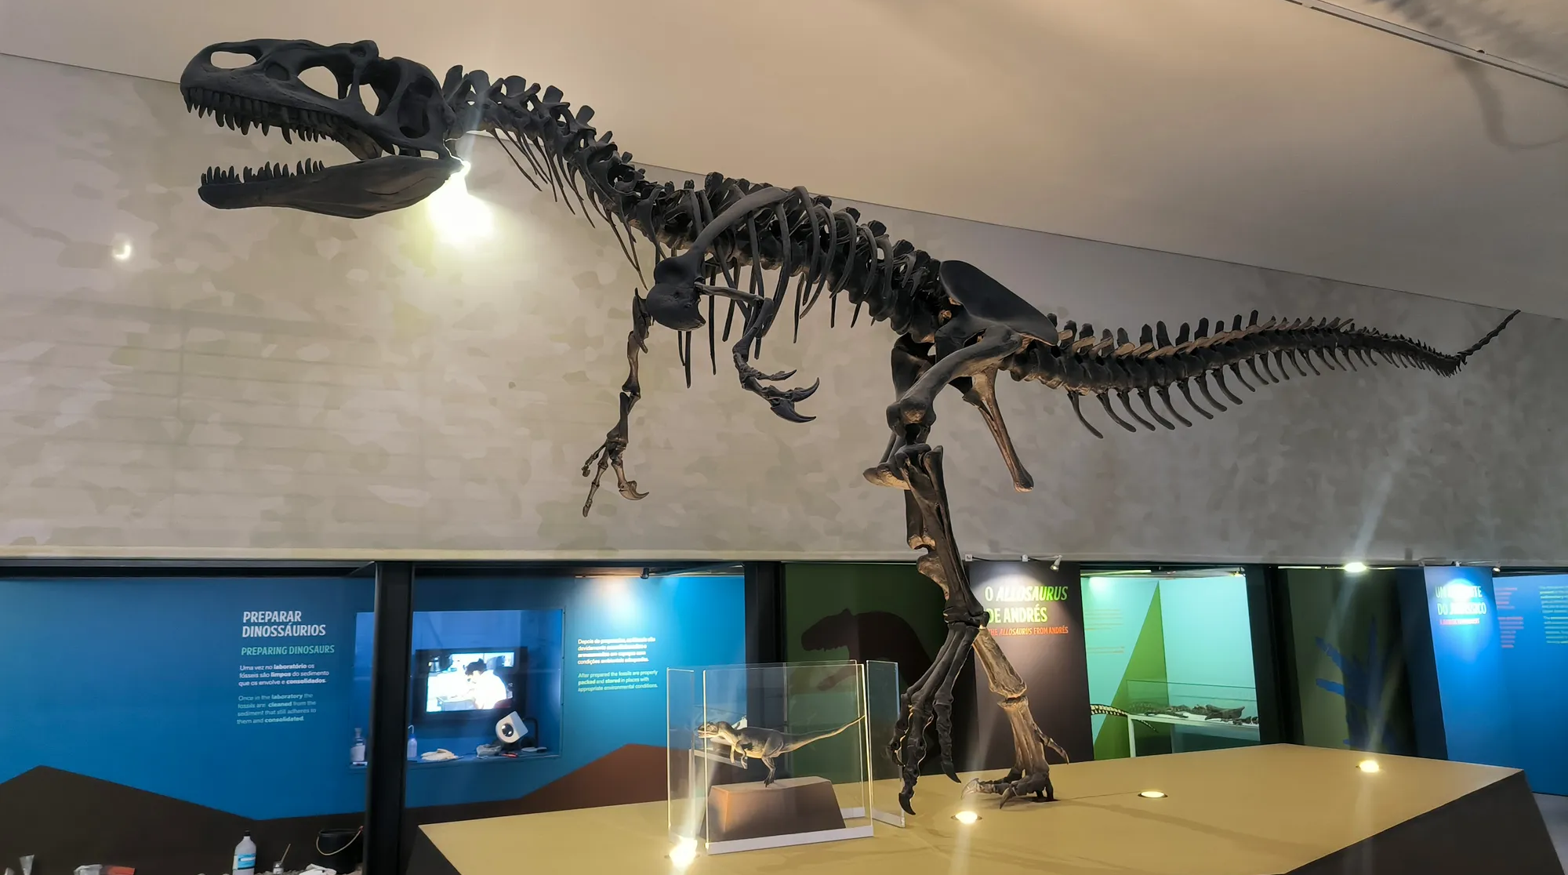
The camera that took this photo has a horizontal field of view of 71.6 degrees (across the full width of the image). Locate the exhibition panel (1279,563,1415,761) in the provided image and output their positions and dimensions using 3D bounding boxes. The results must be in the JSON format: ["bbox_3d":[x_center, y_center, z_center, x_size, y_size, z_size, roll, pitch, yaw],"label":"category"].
[{"bbox_3d":[4.294,1.885,8.082,1.500,1.800,0.120,5,-11,-32],"label":"exhibition panel"}]

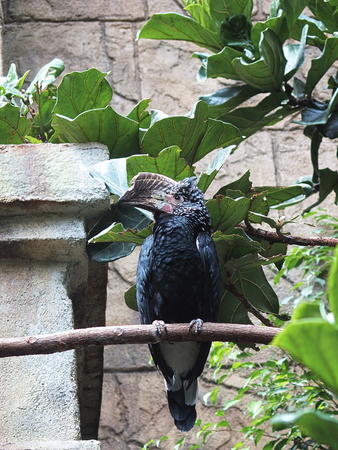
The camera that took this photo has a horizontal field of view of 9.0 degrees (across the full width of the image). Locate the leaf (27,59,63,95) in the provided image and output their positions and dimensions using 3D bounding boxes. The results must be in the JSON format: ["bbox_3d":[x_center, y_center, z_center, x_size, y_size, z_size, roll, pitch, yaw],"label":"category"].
[{"bbox_3d":[-0.293,-0.353,5.100,0.052,0.109,0.070,40,-5,4],"label":"leaf"}]

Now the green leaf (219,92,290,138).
[{"bbox_3d":[0.201,-0.258,5.050,0.180,0.070,0.090,-28,-11,0],"label":"green leaf"}]

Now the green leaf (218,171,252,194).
[{"bbox_3d":[0.153,-0.097,5.000,0.088,0.061,0.080,0,-7,0],"label":"green leaf"}]

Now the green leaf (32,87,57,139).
[{"bbox_3d":[-0.296,-0.267,5.100,0.057,0.115,0.060,0,-10,0],"label":"green leaf"}]

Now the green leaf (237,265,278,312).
[{"bbox_3d":[0.206,0.150,5.000,0.084,0.131,0.080,-35,-6,-4],"label":"green leaf"}]

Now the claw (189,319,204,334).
[{"bbox_3d":[0.061,0.226,4.780,0.036,0.029,0.040,0,-10,0],"label":"claw"}]

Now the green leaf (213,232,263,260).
[{"bbox_3d":[0.158,0.052,4.950,0.120,0.069,0.100,0,-7,0],"label":"green leaf"}]

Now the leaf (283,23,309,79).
[{"bbox_3d":[0.301,-0.410,5.100,0.048,0.138,0.080,20,-7,2],"label":"leaf"}]

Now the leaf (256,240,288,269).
[{"bbox_3d":[0.241,0.072,5.050,0.071,0.061,0.060,0,-10,0],"label":"leaf"}]

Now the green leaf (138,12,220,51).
[{"bbox_3d":[0.025,-0.458,5.100,0.204,0.077,0.110,0,-10,0],"label":"green leaf"}]

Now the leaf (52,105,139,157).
[{"bbox_3d":[-0.173,-0.220,5.050,0.207,0.132,0.120,0,-7,0],"label":"leaf"}]

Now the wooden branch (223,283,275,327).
[{"bbox_3d":[0.188,0.185,5.000,0.145,0.030,0.030,41,-13,0],"label":"wooden branch"}]

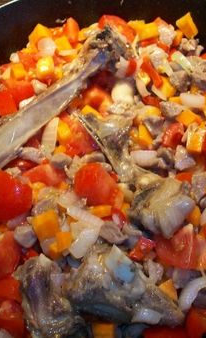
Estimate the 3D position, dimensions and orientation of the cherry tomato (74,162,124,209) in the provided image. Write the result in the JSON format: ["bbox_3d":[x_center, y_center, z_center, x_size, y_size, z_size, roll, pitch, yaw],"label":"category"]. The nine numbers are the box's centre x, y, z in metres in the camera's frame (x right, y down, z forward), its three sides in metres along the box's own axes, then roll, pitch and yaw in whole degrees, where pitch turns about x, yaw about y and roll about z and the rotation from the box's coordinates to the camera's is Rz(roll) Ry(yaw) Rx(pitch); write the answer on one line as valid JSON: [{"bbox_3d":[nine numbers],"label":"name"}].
[{"bbox_3d":[-0.002,0.011,0.298,0.034,0.028,0.031,-1,59,2],"label":"cherry tomato"}]

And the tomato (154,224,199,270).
[{"bbox_3d":[0.046,0.048,0.280,0.030,0.023,0.028,-1,59,2],"label":"tomato"}]

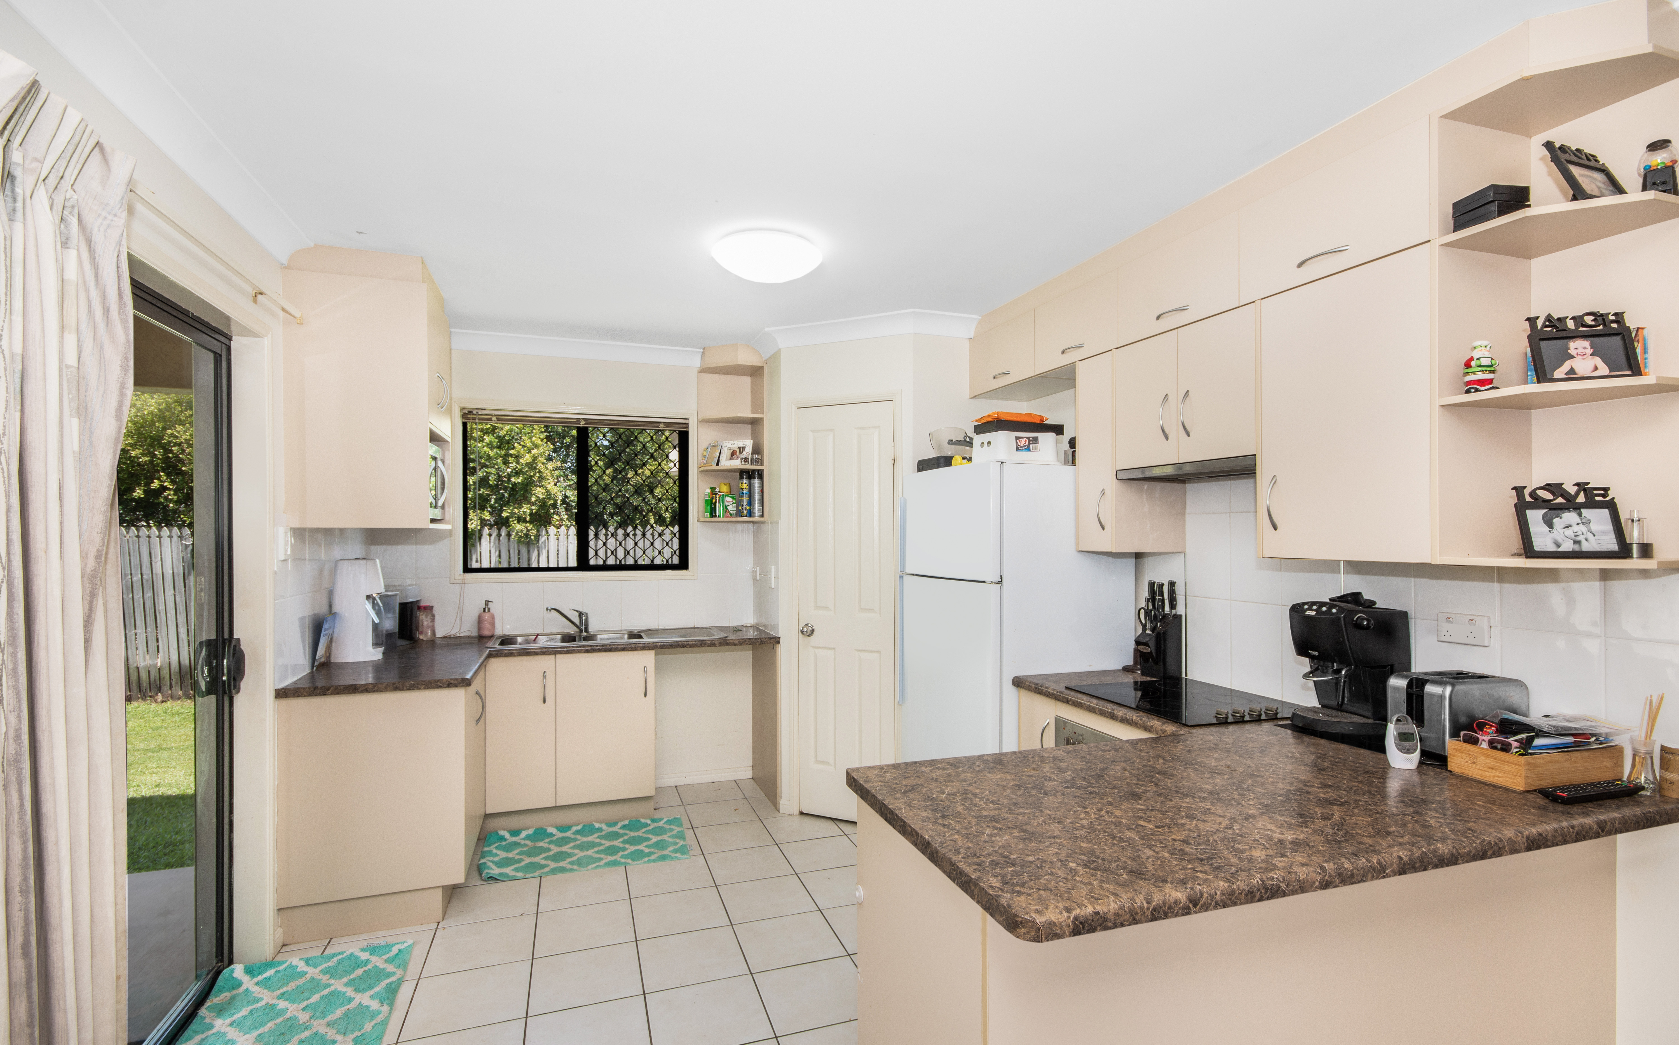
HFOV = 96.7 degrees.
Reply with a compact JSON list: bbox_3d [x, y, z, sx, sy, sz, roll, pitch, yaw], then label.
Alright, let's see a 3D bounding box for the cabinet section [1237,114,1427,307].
[{"bbox_3d":[1.404,-0.773,1.984,0.324,0.284,0.514,0,-1,-19],"label":"cabinet section"}]

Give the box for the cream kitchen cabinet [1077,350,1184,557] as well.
[{"bbox_3d":[1.114,-0.256,2.862,0.325,0.740,0.215,0,-1,-19],"label":"cream kitchen cabinet"}]

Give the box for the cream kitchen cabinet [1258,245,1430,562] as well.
[{"bbox_3d":[1.414,-0.263,1.953,0.335,0.728,0.455,0,-1,-20],"label":"cream kitchen cabinet"}]

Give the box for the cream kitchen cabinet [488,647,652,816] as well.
[{"bbox_3d":[-1.353,0.991,3.801,0.765,0.730,0.490,0,-1,-20],"label":"cream kitchen cabinet"}]

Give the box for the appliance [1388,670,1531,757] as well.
[{"bbox_3d":[1.496,0.470,1.813,0.245,0.197,0.160,0,-1,-12],"label":"appliance"}]

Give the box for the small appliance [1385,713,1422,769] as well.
[{"bbox_3d":[1.300,0.502,1.732,0.065,0.123,0.045,0,-1,15],"label":"small appliance"}]

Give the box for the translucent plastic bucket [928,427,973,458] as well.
[{"bbox_3d":[0.520,-0.360,3.365,0.220,0.140,0.180,0,-1,-20],"label":"translucent plastic bucket"}]

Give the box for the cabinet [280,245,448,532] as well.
[{"bbox_3d":[-1.788,-0.456,2.888,0.440,0.950,0.530,0,-1,-19],"label":"cabinet"}]

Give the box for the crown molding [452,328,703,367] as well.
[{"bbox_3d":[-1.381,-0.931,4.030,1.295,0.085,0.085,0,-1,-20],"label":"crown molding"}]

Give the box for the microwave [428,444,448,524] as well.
[{"bbox_3d":[-1.762,-0.161,2.893,0.390,0.293,0.460,1,-1,-19],"label":"microwave"}]

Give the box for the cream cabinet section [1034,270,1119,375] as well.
[{"bbox_3d":[1.063,-0.761,2.956,0.324,0.284,0.511,0,-1,-19],"label":"cream cabinet section"}]

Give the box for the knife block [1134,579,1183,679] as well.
[{"bbox_3d":[1.199,0.403,2.814,0.160,0.355,0.105,0,-1,-19],"label":"knife block"}]

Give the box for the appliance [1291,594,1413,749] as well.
[{"bbox_3d":[1.395,0.389,2.043,0.255,0.360,0.195,0,-1,-19],"label":"appliance"}]

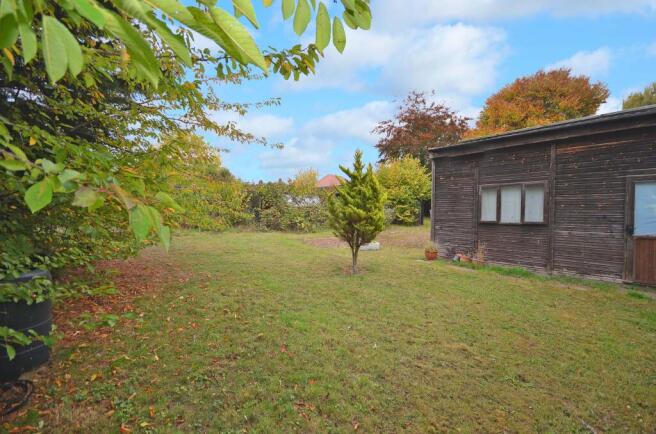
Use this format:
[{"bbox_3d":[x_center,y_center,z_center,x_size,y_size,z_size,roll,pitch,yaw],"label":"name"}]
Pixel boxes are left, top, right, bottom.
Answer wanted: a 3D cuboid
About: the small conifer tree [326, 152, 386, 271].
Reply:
[{"bbox_3d":[0.676,-0.135,6.291,1.310,2.800,1.270,0,2,0],"label":"small conifer tree"}]

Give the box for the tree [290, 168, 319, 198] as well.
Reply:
[{"bbox_3d":[-2.327,-2.124,27.081,3.170,5.560,3.170,0,2,0],"label":"tree"}]

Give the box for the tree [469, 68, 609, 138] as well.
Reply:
[{"bbox_3d":[21.535,-7.656,29.242,13.510,16.490,13.510,0,2,0],"label":"tree"}]

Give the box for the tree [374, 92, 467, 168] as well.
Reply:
[{"bbox_3d":[9.837,-6.432,29.206,10.320,14.050,10.320,0,2,0],"label":"tree"}]

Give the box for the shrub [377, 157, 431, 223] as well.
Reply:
[{"bbox_3d":[6.031,-2.017,21.583,4.650,5.670,4.650,0,2,0],"label":"shrub"}]

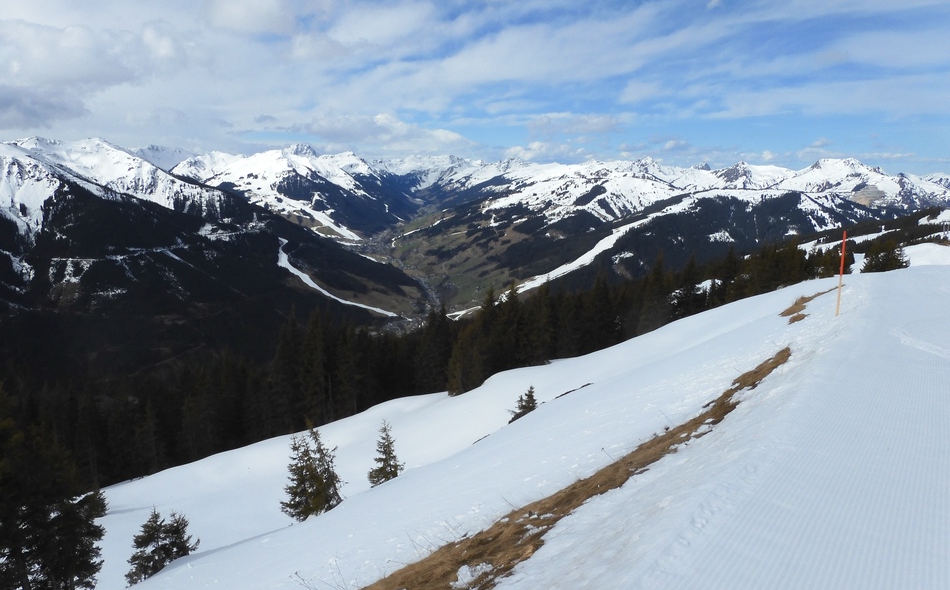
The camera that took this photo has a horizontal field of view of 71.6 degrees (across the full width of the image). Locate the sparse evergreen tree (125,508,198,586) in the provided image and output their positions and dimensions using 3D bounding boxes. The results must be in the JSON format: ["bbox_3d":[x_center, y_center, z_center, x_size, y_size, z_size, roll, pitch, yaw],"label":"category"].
[{"bbox_3d":[-6.460,5.131,13.568,1.377,1.709,1.101,-5,11,-27],"label":"sparse evergreen tree"}]

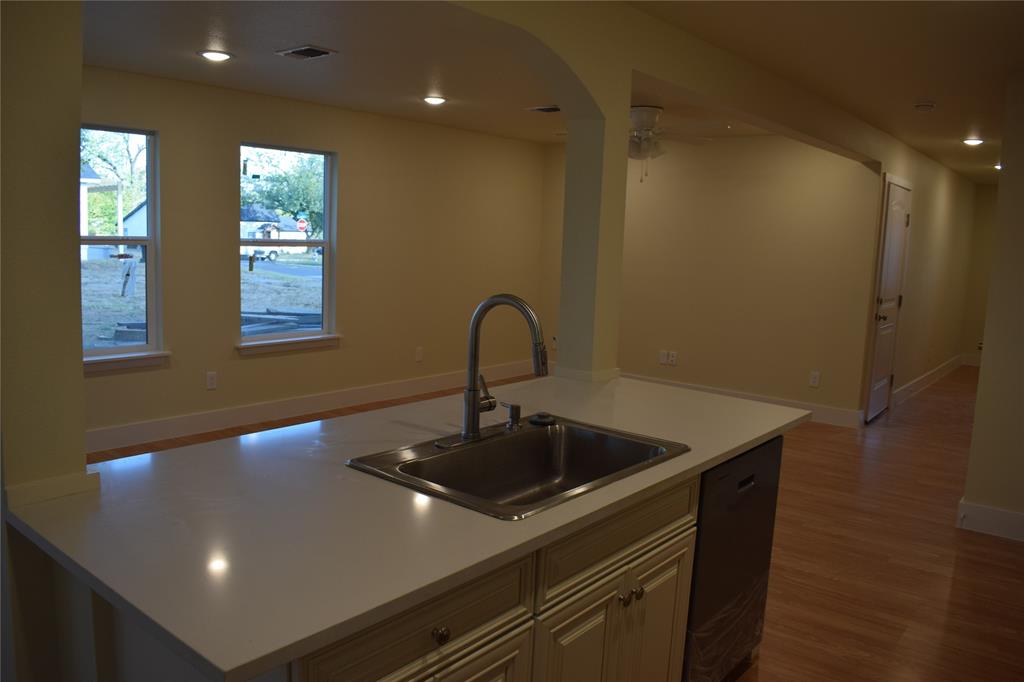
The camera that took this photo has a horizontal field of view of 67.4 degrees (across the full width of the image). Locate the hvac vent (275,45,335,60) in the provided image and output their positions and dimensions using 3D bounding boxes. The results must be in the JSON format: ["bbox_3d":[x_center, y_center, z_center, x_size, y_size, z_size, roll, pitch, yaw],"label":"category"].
[{"bbox_3d":[-1.091,-1.542,4.127,0.320,0.025,0.185,8,10,39],"label":"hvac vent"}]

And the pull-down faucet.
[{"bbox_3d":[0.003,0.081,2.172,0.290,0.425,0.130,8,10,39],"label":"pull-down faucet"}]

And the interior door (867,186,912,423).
[{"bbox_3d":[3.365,-0.338,6.893,0.050,2.040,0.790,8,10,39],"label":"interior door"}]

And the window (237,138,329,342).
[{"bbox_3d":[-1.732,-0.729,5.912,0.110,1.460,0.860,8,10,39],"label":"window"}]

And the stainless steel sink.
[{"bbox_3d":[0.050,0.408,2.098,0.562,0.210,0.835,8,10,39],"label":"stainless steel sink"}]

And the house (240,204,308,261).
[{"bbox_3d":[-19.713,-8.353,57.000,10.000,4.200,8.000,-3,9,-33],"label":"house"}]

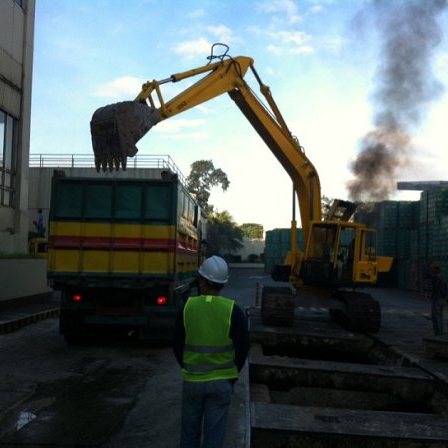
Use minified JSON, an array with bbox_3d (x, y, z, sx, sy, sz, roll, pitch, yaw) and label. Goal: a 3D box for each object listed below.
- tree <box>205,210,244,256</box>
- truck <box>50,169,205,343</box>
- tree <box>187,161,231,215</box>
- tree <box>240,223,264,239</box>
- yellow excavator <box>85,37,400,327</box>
[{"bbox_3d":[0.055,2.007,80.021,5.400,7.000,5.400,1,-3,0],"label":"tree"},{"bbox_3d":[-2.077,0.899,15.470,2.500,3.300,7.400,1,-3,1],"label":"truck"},{"bbox_3d":[-2.256,-1.122,82.206,6.200,13.600,6.200,1,-3,0],"label":"tree"},{"bbox_3d":[4.508,3.485,99.974,5.200,7.000,5.200,1,-3,0],"label":"tree"},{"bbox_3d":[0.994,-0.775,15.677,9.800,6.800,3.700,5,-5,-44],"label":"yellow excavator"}]

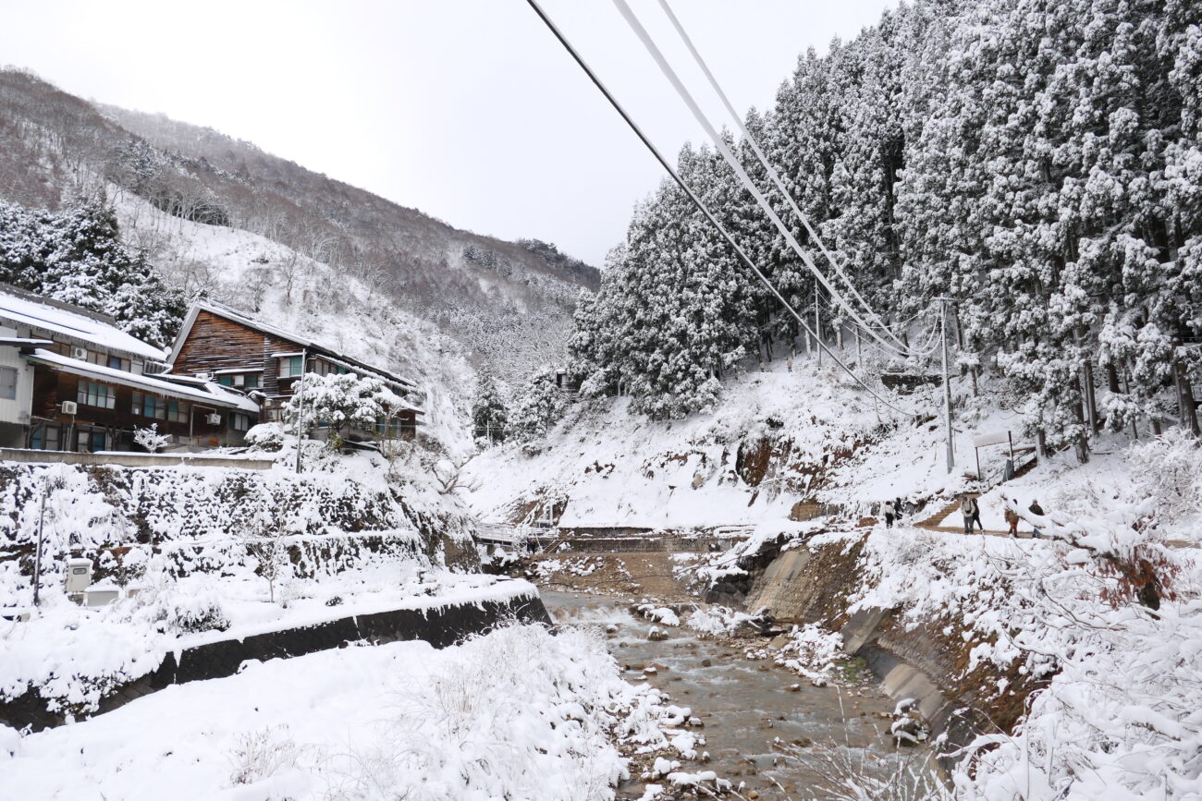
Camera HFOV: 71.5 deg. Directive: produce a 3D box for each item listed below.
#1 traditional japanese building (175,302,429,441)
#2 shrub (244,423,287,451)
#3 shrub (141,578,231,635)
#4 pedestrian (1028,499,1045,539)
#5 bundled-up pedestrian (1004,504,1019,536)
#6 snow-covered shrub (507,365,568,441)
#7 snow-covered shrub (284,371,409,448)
[{"bbox_3d":[-19.414,-0.590,56.537,9.000,8.200,17.200,-2,-8,10],"label":"traditional japanese building"},{"bbox_3d":[-18.043,1.965,44.800,2.200,1.450,2.100,2,-8,-22],"label":"shrub"},{"bbox_3d":[-13.311,6.615,26.800,2.650,1.600,2.200,3,-8,-26],"label":"shrub"},{"bbox_3d":[18.928,5.164,36.300,0.660,1.720,0.480,-3,-8,18],"label":"pedestrian"},{"bbox_3d":[18.154,5.214,36.800,0.620,1.700,0.500,3,-8,-27],"label":"bundled-up pedestrian"},{"bbox_3d":[-8.229,0.557,110.000,7.500,9.500,7.000,0,-7,-4],"label":"snow-covered shrub"},{"bbox_3d":[-14.102,0.569,46.000,6.400,4.000,5.700,2,-8,-17],"label":"snow-covered shrub"}]

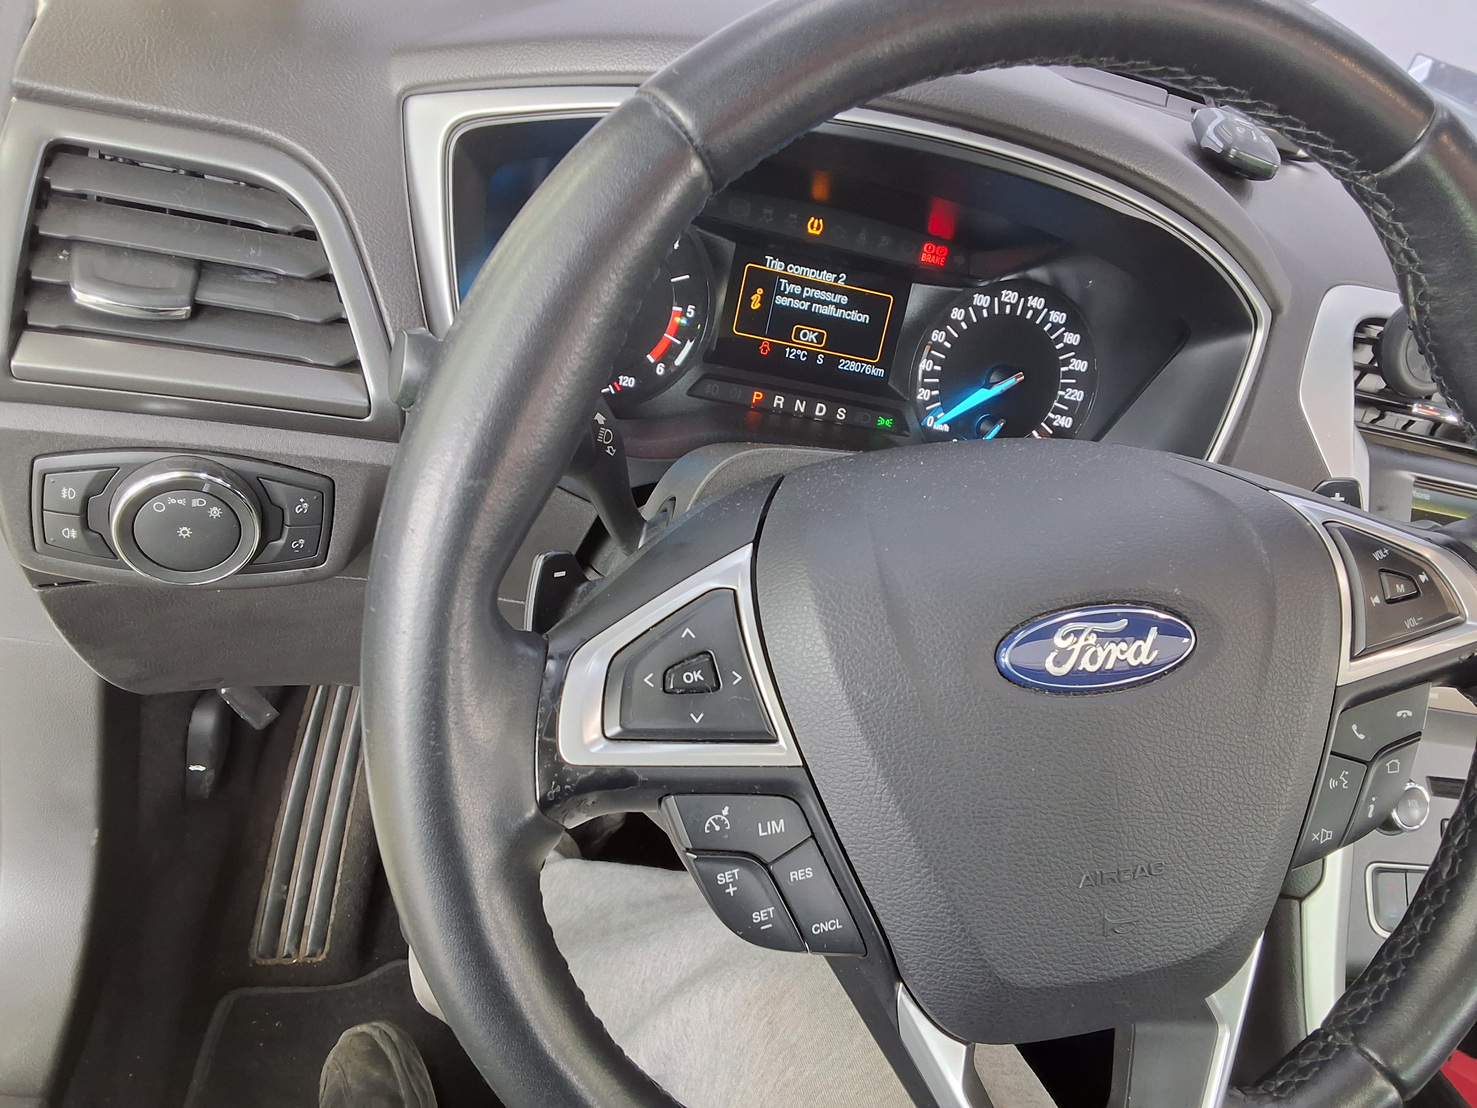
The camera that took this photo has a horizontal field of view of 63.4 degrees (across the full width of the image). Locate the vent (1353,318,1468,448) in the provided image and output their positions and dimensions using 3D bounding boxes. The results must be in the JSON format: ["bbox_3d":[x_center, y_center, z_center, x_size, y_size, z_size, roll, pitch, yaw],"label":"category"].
[{"bbox_3d":[0.339,-0.085,0.595,0.102,0.055,0.035,7,13,-18],"label":"vent"}]

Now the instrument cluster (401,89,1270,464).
[{"bbox_3d":[0.056,-0.106,0.494,0.388,0.150,0.055,7,8,-18],"label":"instrument cluster"}]

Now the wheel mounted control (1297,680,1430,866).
[{"bbox_3d":[0.185,0.066,0.363,0.053,0.053,0.022,-5,8,-16],"label":"wheel mounted control"}]

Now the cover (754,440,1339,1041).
[{"bbox_3d":[0.091,0.052,0.343,0.180,0.172,0.050,-5,8,-16],"label":"cover"}]

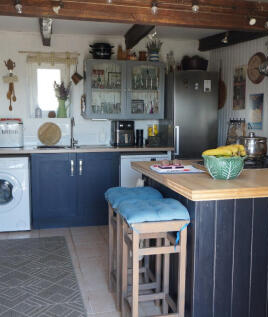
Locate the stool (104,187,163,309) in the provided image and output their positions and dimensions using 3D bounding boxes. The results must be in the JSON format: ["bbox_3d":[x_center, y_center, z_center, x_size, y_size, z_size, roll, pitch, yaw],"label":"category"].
[{"bbox_3d":[0.012,0.633,2.542,0.355,0.745,0.355,-1,7,-13],"label":"stool"}]

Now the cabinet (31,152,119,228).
[{"bbox_3d":[-0.747,0.342,4.487,1.015,0.888,0.580,-1,7,-13],"label":"cabinet"}]

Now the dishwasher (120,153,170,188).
[{"bbox_3d":[0.063,0.337,4.720,0.600,0.840,0.580,-2,6,-15],"label":"dishwasher"}]

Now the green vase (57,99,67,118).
[{"bbox_3d":[-0.936,-0.648,4.625,0.130,0.250,0.130,-1,6,-12],"label":"green vase"}]

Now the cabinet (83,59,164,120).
[{"bbox_3d":[-0.138,-0.870,4.640,1.020,0.735,0.330,-1,7,-13],"label":"cabinet"}]

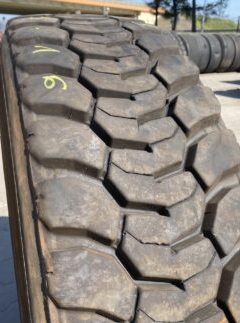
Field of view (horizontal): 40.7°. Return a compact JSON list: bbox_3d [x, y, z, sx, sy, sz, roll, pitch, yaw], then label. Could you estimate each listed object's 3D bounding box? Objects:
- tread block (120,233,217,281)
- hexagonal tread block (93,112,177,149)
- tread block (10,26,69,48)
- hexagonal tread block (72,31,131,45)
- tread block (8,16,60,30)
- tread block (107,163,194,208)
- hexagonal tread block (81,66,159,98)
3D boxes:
[{"bbox_3d":[0.049,0.096,0.324,0.101,0.047,0.018,5,-16,-15],"label":"tread block"},{"bbox_3d":[0.019,-0.035,0.370,0.101,0.018,0.047,3,60,-12],"label":"hexagonal tread block"},{"bbox_3d":[-0.114,-0.178,0.471,0.081,0.018,0.057,-3,41,-2],"label":"tread block"},{"bbox_3d":[-0.021,-0.173,0.473,0.097,0.018,0.044,-13,46,-24],"label":"hexagonal tread block"},{"bbox_3d":[-0.136,-0.218,0.524,0.081,0.018,0.057,-5,34,-2],"label":"tread block"},{"bbox_3d":[0.035,0.028,0.343,0.101,0.047,0.018,4,-23,-13],"label":"tread block"},{"bbox_3d":[0.001,-0.094,0.405,0.101,0.018,0.047,2,53,-11],"label":"hexagonal tread block"}]

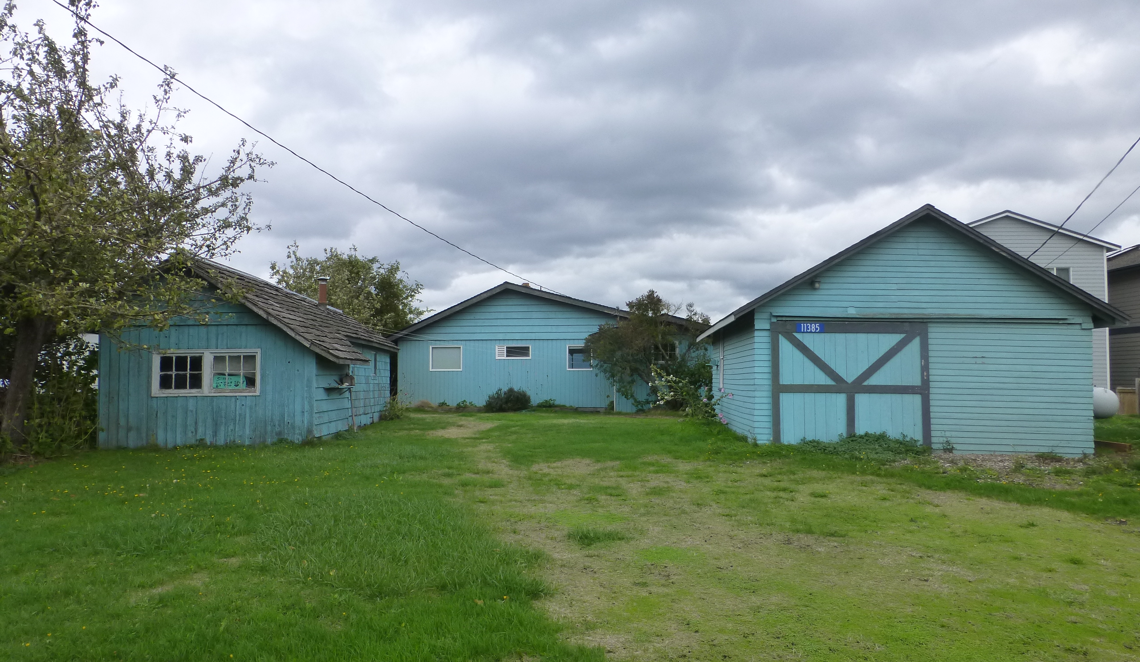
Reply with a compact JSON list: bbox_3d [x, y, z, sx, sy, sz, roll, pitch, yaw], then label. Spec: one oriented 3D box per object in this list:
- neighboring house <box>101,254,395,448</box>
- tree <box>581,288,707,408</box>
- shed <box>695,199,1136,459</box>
[{"bbox_3d":[-6.703,0.579,18.078,4.560,3.400,7.180,0,-3,-1],"label":"neighboring house"},{"bbox_3d":[2.597,0.710,26.800,4.000,4.100,3.400,0,-3,0],"label":"tree"},{"bbox_3d":[6.876,0.195,18.590,7.040,4.500,8.120,0,-3,4],"label":"shed"}]

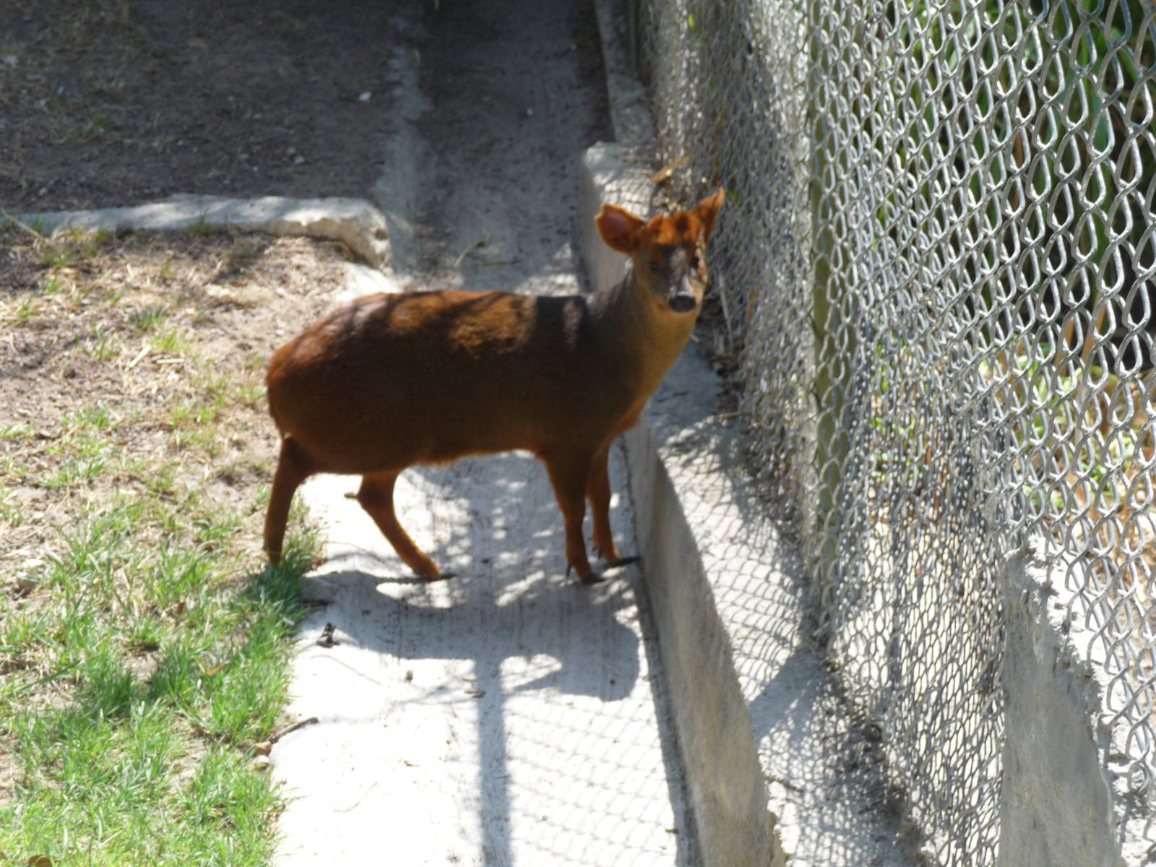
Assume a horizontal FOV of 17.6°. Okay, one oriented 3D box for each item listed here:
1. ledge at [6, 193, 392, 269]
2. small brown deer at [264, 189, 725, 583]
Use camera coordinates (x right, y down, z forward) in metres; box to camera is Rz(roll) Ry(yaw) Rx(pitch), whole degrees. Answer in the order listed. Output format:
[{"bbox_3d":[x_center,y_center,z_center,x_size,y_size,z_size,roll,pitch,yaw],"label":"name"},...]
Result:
[{"bbox_3d":[-0.820,-0.433,7.920,0.850,0.095,0.330,-2,13,-8],"label":"ledge"},{"bbox_3d":[-0.110,-0.067,5.237,0.640,0.545,0.240,-1,14,8],"label":"small brown deer"}]

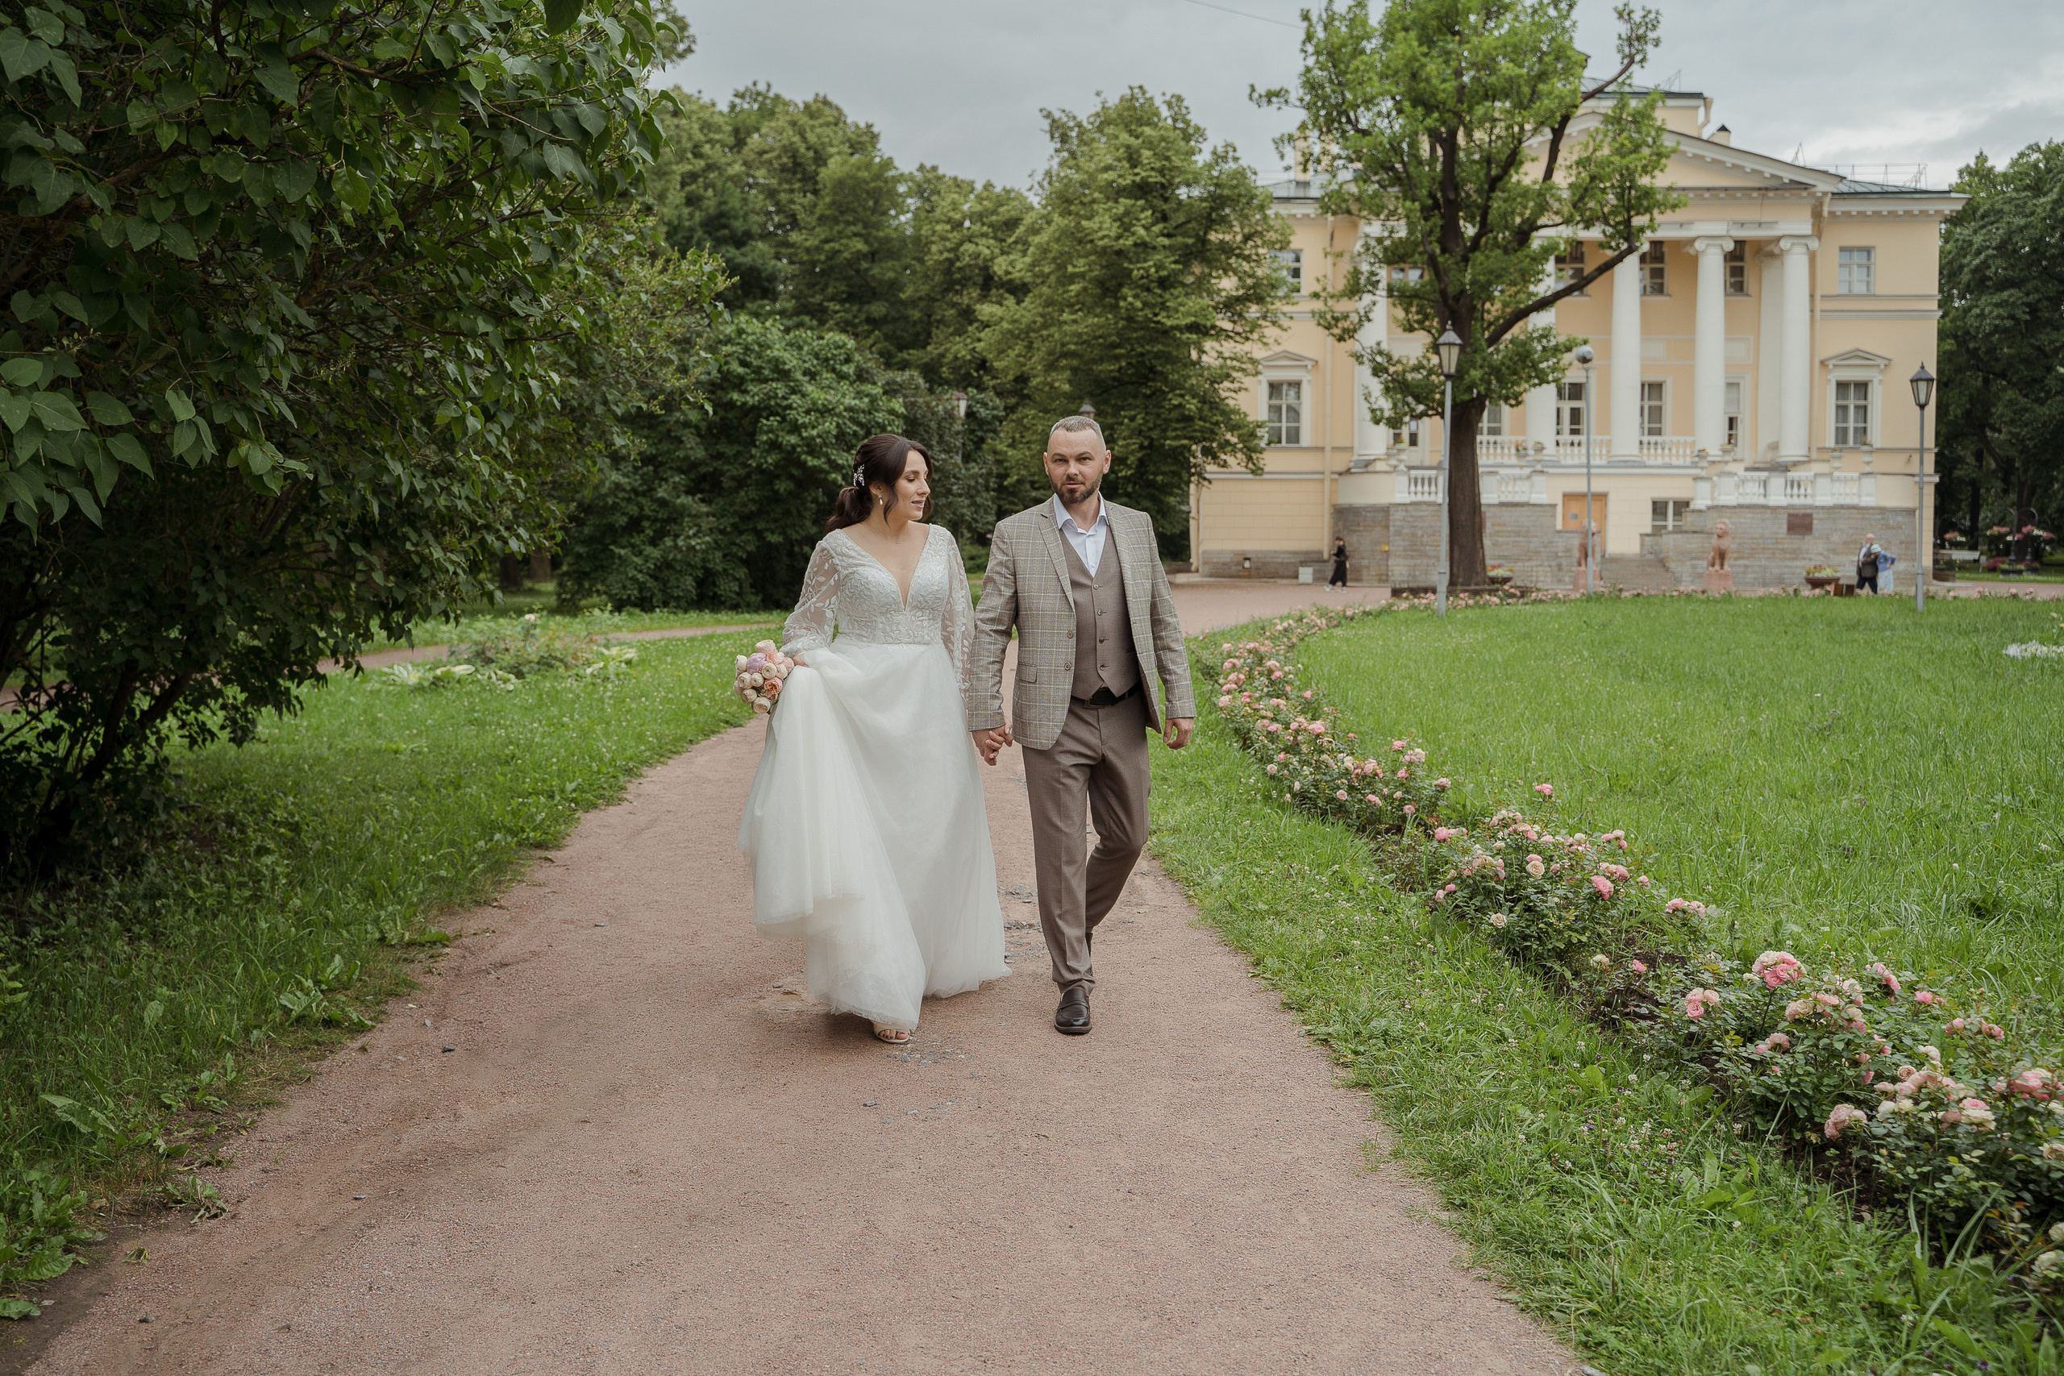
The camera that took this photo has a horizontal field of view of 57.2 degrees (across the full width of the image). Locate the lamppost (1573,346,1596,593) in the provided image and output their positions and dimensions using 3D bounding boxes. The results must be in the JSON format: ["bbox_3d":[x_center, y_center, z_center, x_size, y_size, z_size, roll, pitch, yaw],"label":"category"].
[{"bbox_3d":[14.618,-5.791,50.000,0.480,6.600,0.480,-2,2,0],"label":"lamppost"}]

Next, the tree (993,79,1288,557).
[{"bbox_3d":[3.546,-12.277,64.500,10.200,16.400,10.000,1,2,0],"label":"tree"}]

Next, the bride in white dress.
[{"bbox_3d":[-0.455,0.125,5.420,0.780,1.720,0.720,0,2,-9],"label":"bride in white dress"}]

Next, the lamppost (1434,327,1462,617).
[{"bbox_3d":[7.917,-4.108,36.000,0.500,5.500,0.500,1,2,0],"label":"lamppost"}]

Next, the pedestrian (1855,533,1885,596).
[{"bbox_3d":[23.446,-3.453,53.000,0.600,1.720,0.550,-1,3,-30],"label":"pedestrian"}]

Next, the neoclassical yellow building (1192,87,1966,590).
[{"bbox_3d":[18.700,-13.200,70.800,26.000,18.500,20.000,1,2,4],"label":"neoclassical yellow building"}]

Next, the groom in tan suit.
[{"bbox_3d":[0.142,0.085,5.480,0.650,1.760,0.620,0,2,-3],"label":"groom in tan suit"}]

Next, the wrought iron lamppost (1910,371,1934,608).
[{"bbox_3d":[19.291,-4.312,41.000,0.520,5.450,0.520,0,2,0],"label":"wrought iron lamppost"}]

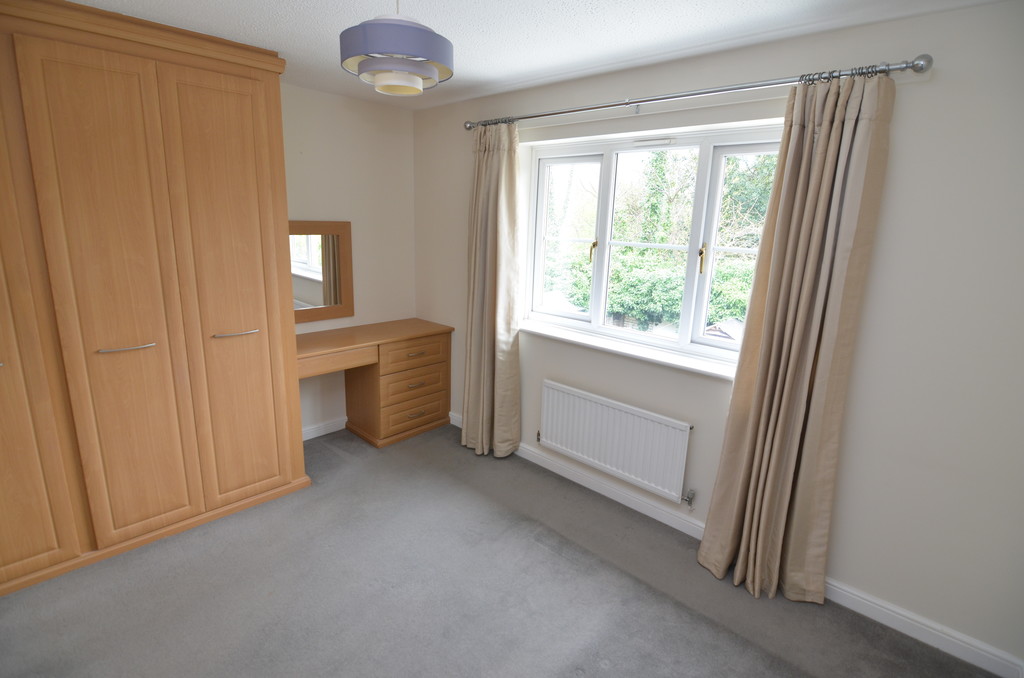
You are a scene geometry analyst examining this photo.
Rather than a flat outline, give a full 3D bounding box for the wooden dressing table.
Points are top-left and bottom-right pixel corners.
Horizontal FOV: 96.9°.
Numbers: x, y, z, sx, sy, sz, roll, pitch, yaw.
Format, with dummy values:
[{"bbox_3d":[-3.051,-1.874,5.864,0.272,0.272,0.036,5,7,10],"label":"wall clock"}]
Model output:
[{"bbox_3d":[-1.079,0.356,3.374,0.479,0.809,1.272,14,17,39],"label":"wooden dressing table"}]

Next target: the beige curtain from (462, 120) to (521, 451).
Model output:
[{"bbox_3d":[-0.156,-0.264,3.119,0.463,2.229,0.188,14,17,39],"label":"beige curtain"}]

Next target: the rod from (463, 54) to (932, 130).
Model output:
[{"bbox_3d":[0.582,-1.204,2.335,2.368,0.079,0.110,14,17,39],"label":"rod"}]

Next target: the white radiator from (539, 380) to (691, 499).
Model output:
[{"bbox_3d":[0.580,0.573,2.721,0.950,0.457,0.086,14,17,39],"label":"white radiator"}]

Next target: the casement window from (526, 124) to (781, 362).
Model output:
[{"bbox_3d":[0.754,-0.546,2.621,1.664,1.140,0.110,14,17,39],"label":"casement window"}]

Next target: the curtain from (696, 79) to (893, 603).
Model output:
[{"bbox_3d":[1.216,0.102,1.948,0.471,2.187,0.204,14,17,39],"label":"curtain"}]

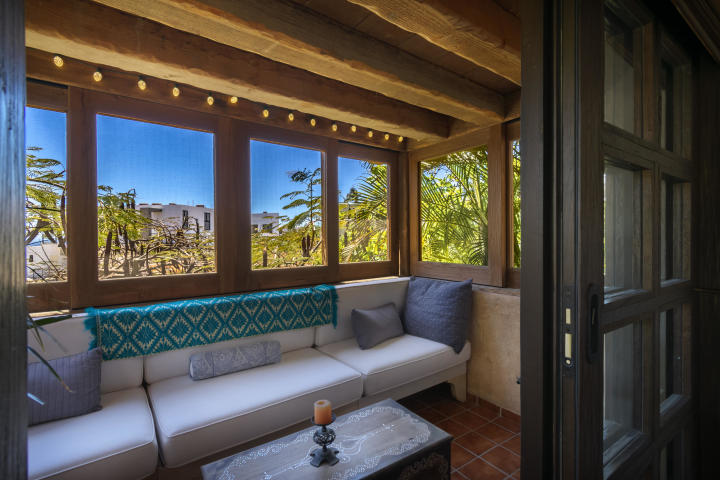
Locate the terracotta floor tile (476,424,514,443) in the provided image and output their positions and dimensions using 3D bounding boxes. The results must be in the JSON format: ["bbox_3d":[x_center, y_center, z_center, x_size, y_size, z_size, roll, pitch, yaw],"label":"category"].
[{"bbox_3d":[0.928,1.343,2.223,0.194,0.012,0.194,0,0,-34],"label":"terracotta floor tile"}]

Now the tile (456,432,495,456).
[{"bbox_3d":[0.760,1.344,2.111,0.194,0.012,0.194,0,0,-34],"label":"tile"}]

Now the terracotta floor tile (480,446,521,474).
[{"bbox_3d":[0.872,1.343,1.944,0.194,0.012,0.194,0,0,-34],"label":"terracotta floor tile"}]

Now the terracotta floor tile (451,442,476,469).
[{"bbox_3d":[0.593,1.345,2.000,0.194,0.012,0.194,0,0,-34],"label":"terracotta floor tile"}]

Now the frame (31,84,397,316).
[{"bbox_3d":[-0.826,-0.243,2.464,2.975,1.280,0.090,0,0,-34],"label":"frame"}]

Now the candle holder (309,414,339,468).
[{"bbox_3d":[-0.149,0.831,1.334,0.104,0.170,0.104,0,0,0],"label":"candle holder"}]

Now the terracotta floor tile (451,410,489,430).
[{"bbox_3d":[0.816,1.344,2.390,0.194,0.012,0.194,0,0,-34],"label":"terracotta floor tile"}]

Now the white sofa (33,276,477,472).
[{"bbox_3d":[-0.569,0.873,2.127,3.028,0.951,0.770,0,0,-34],"label":"white sofa"}]

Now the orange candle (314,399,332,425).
[{"bbox_3d":[-0.150,0.719,1.335,0.072,0.070,0.072,0,0,0],"label":"orange candle"}]

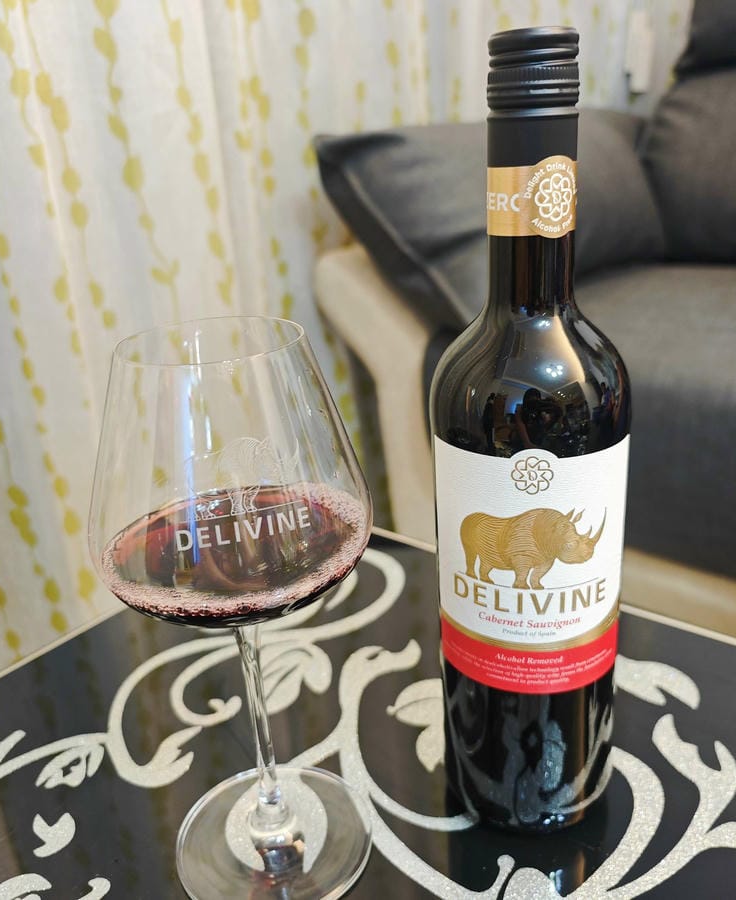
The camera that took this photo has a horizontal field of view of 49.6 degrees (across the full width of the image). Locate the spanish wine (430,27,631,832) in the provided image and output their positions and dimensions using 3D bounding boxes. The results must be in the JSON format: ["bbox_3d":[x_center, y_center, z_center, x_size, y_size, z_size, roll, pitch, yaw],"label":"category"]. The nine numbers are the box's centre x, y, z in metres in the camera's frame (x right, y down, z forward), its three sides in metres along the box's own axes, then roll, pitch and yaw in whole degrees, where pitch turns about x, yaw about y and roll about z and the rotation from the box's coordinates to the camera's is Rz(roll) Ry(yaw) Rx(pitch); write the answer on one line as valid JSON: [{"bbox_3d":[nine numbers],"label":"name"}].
[{"bbox_3d":[0.063,0.006,0.312,0.075,0.303,0.075,0,20,9],"label":"spanish wine"}]

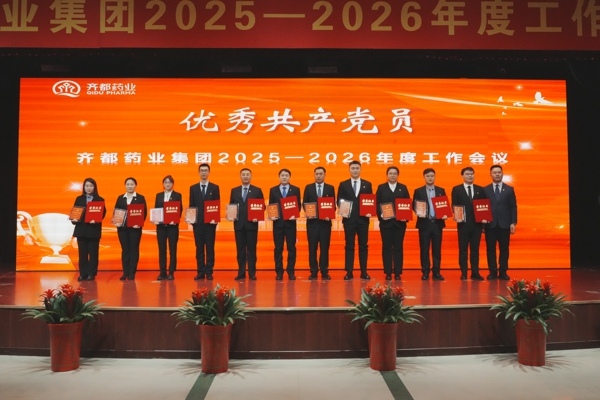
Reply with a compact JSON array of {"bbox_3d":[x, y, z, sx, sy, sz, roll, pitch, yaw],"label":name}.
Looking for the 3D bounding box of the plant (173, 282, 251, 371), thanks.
[{"bbox_3d":[-0.860,1.255,4.930,0.770,0.840,0.740,0,-2,0],"label":"plant"}]

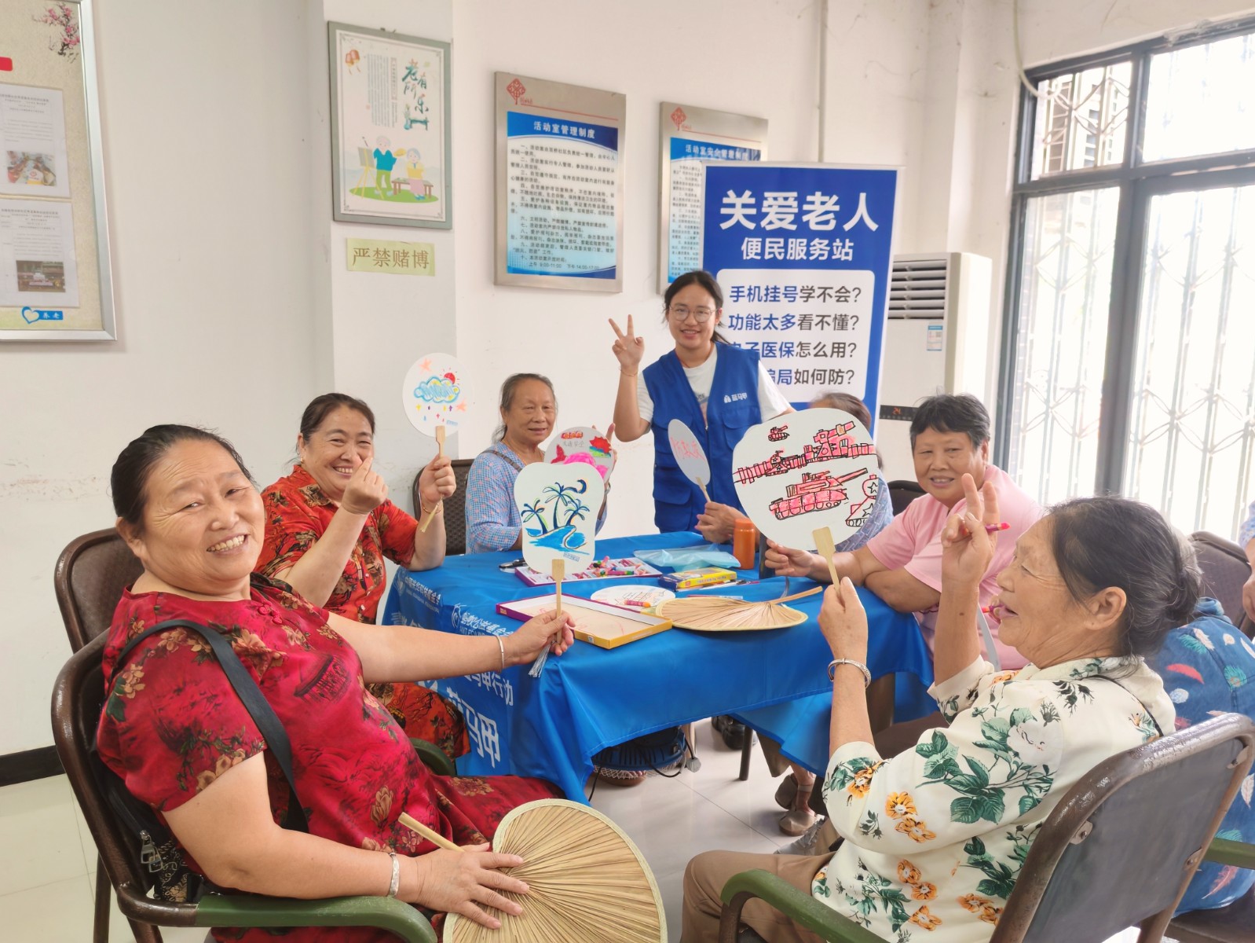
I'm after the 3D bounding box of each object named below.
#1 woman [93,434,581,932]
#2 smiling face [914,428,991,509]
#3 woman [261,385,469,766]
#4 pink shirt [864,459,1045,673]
[{"bbox_3d":[-0.400,0.565,1.470,0.820,1.250,0.620,4,9,18],"label":"woman"},{"bbox_3d":[0.671,-0.009,2.040,0.160,0.175,0.150,6,10,30],"label":"smiling face"},{"bbox_3d":[-0.590,0.455,2.270,0.720,1.220,0.550,7,10,35],"label":"woman"},{"bbox_3d":[0.719,0.230,2.120,0.450,0.500,0.330,8,11,42],"label":"pink shirt"}]

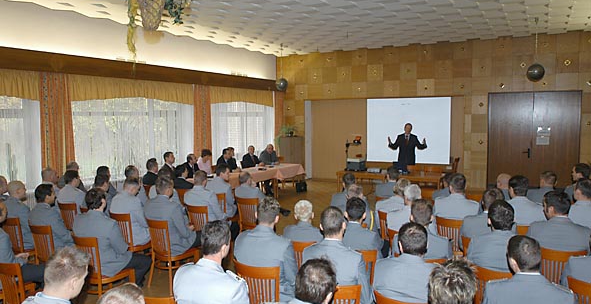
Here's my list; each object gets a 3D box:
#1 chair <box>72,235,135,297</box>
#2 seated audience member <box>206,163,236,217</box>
[{"bbox_3d":[-1.919,1.213,4.211,0.450,0.870,0.500,3,6,30],"label":"chair"},{"bbox_3d":[-0.955,0.818,6.461,0.520,1.300,0.820,3,6,41],"label":"seated audience member"}]

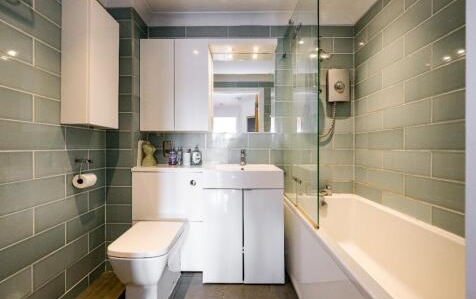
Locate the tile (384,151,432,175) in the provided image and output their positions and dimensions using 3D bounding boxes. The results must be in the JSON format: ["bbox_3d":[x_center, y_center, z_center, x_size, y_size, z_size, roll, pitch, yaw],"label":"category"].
[{"bbox_3d":[1.107,0.085,1.313,0.010,0.150,0.400,0,0,0],"label":"tile"}]

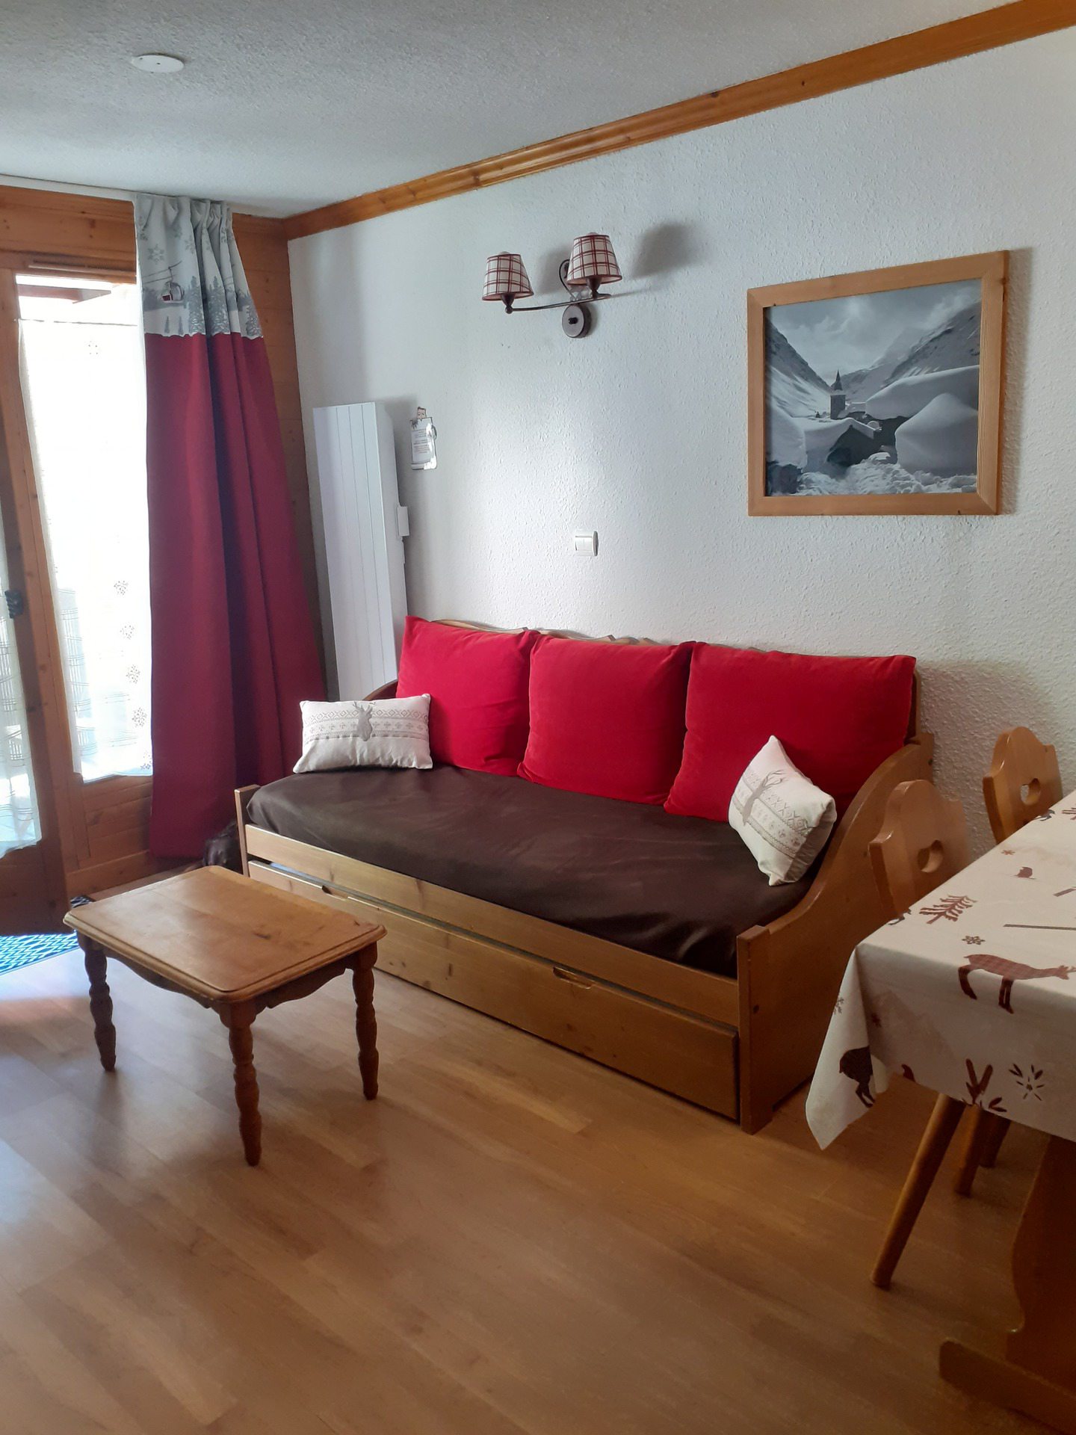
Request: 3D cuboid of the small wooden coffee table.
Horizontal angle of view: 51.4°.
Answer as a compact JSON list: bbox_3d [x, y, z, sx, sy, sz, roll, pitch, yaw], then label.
[{"bbox_3d":[-0.780,0.721,2.836,0.753,0.442,0.446,9,18,41],"label":"small wooden coffee table"}]

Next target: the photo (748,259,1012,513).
[{"bbox_3d":[0.875,-0.852,2.970,0.710,0.619,0.023,9,18,41],"label":"photo"}]

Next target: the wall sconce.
[{"bbox_3d":[0.062,-1.318,3.461,0.511,0.271,0.205,9,18,41],"label":"wall sconce"}]

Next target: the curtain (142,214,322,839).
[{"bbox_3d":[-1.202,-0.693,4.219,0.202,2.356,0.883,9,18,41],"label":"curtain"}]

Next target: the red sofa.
[{"bbox_3d":[0.039,0.281,3.428,1.989,0.924,0.944,9,18,41],"label":"red sofa"}]

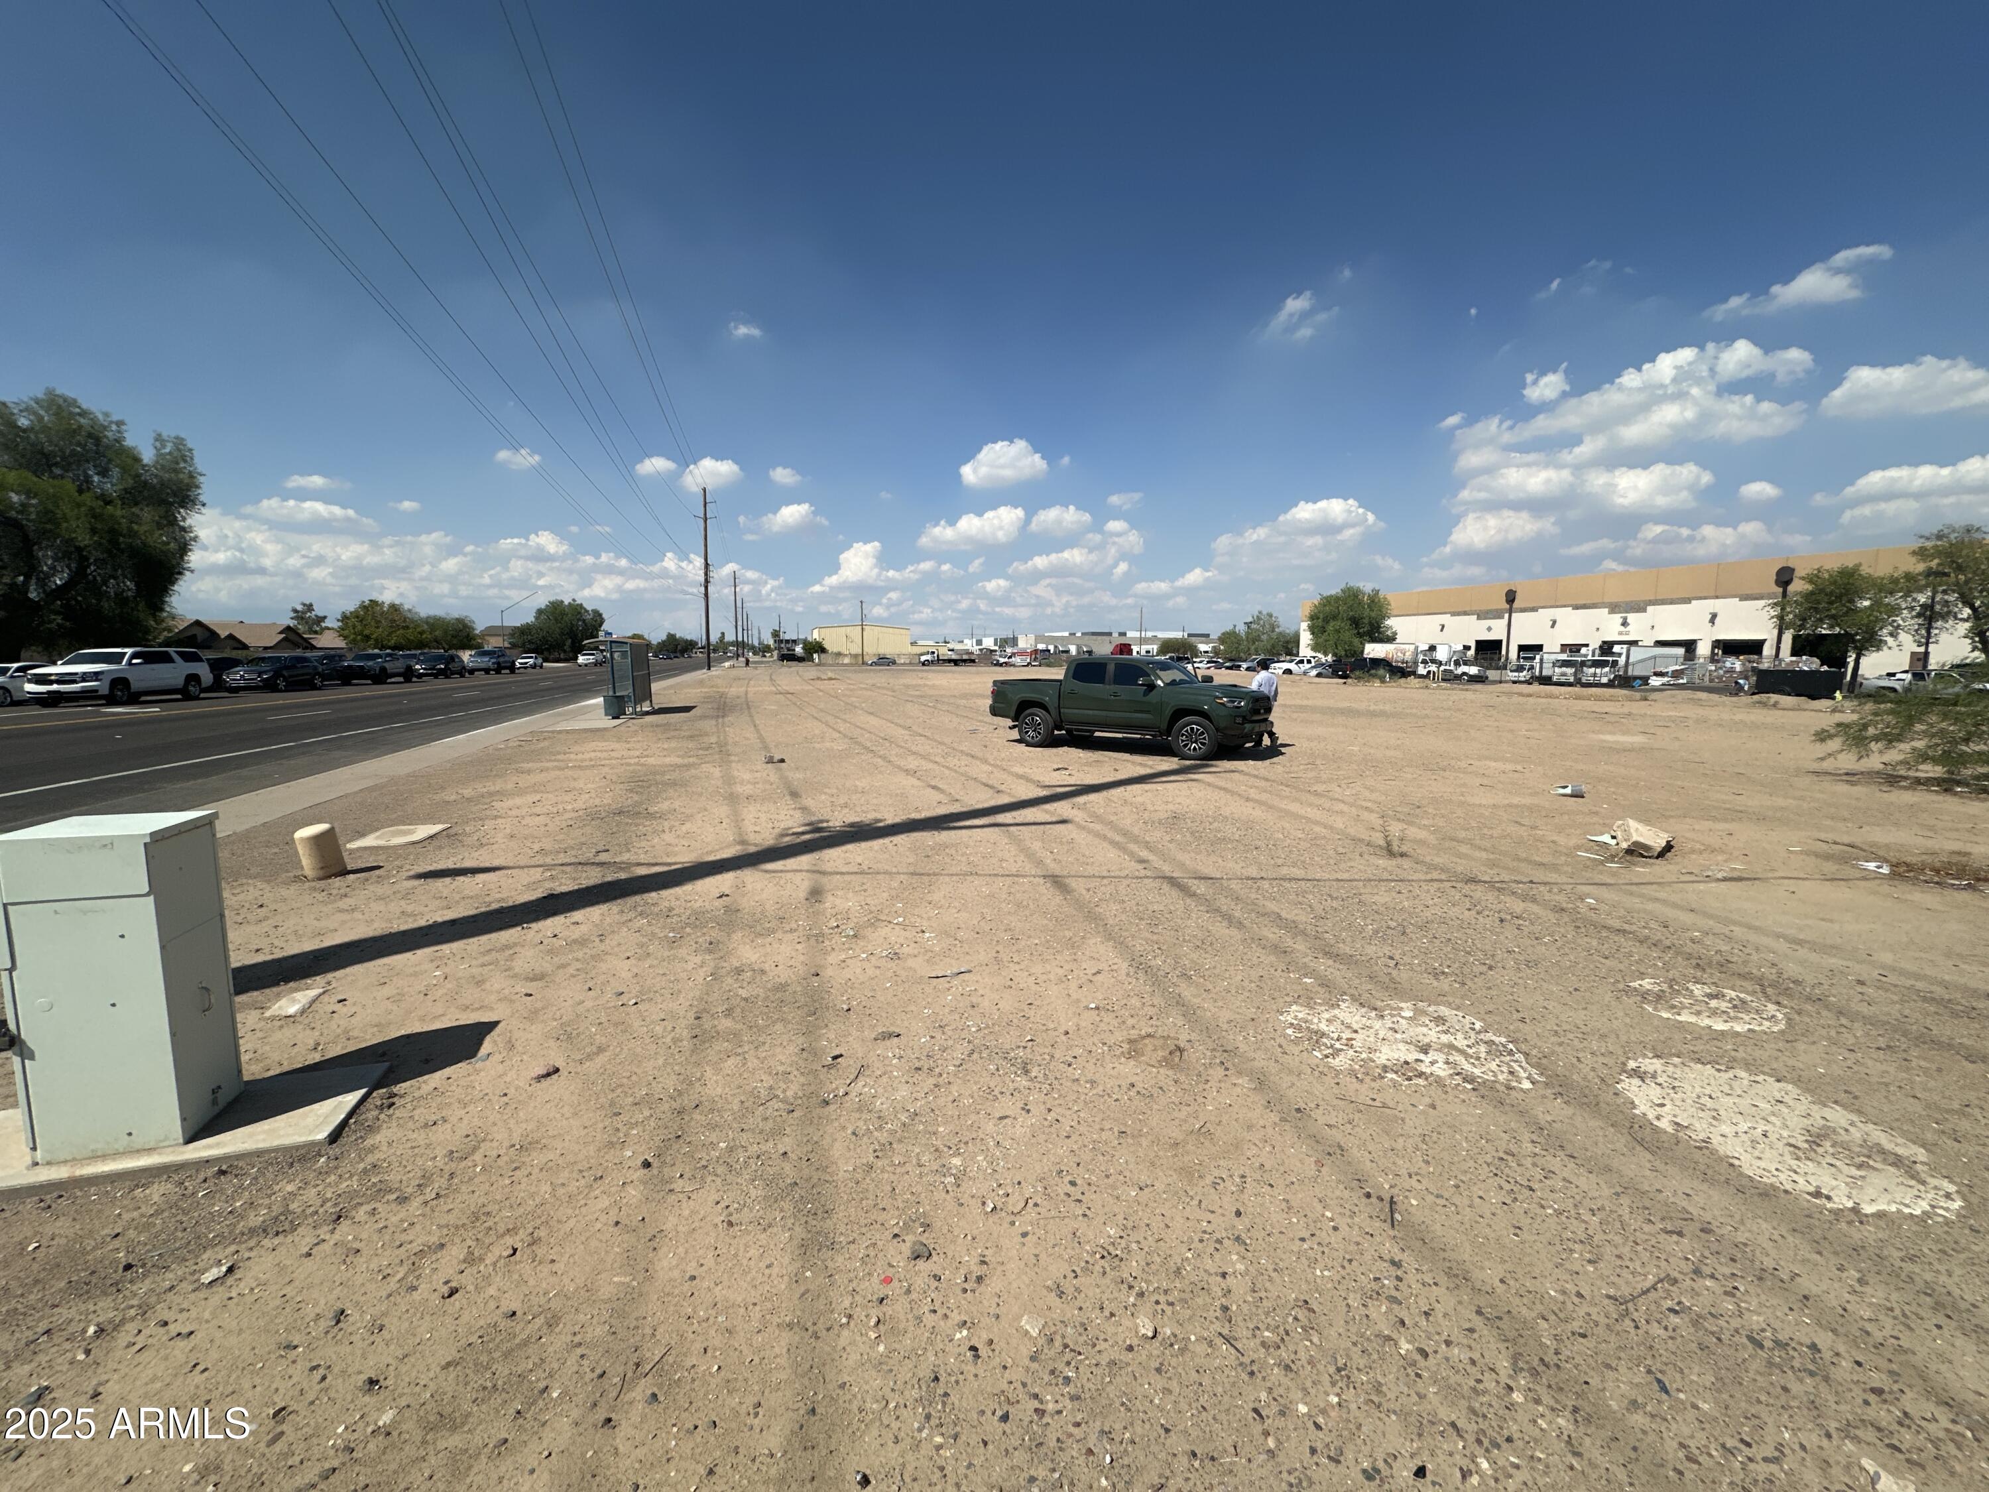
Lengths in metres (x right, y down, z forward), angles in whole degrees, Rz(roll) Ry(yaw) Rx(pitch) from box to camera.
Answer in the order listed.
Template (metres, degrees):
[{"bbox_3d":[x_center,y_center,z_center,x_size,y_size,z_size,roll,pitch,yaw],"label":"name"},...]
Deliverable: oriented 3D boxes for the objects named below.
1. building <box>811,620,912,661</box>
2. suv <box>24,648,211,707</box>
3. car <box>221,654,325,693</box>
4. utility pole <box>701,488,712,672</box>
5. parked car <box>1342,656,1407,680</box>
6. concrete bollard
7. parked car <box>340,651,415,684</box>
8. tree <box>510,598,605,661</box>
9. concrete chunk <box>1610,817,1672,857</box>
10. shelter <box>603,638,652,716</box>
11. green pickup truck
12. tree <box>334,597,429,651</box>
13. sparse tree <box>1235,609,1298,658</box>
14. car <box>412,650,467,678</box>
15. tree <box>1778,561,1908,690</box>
[{"bbox_3d":[-28.142,-20.994,167.514,18.000,7.200,22.000,-2,7,-16],"label":"building"},{"bbox_3d":[-30.215,-2.437,28.102,2.050,1.890,5.690,-1,7,-14],"label":"suv"},{"bbox_3d":[-35.331,-3.580,39.600,1.910,1.670,4.720,-2,7,-15],"label":"car"},{"bbox_3d":[-28.321,-16.224,78.983,0.450,17.730,0.450,-2,7,-15],"label":"utility pole"},{"bbox_3d":[32.789,-6.653,70.000,5.600,1.880,2.000,-1,7,-14],"label":"parked car"},{"bbox_3d":[-5.410,0.850,6.465,0.260,0.387,0.260,-8,11,-14],"label":"concrete bollard"},{"bbox_3d":[-38.208,-4.888,50.000,1.920,1.820,5.450,-2,7,-15],"label":"parked car"},{"bbox_3d":[-70.578,-18.676,130.580,13.600,10.423,13.600,-3,7,-28],"label":"tree"},{"bbox_3d":[6.002,0.833,7.456,0.470,0.270,0.310,4,7,30],"label":"concrete chunk"},{"bbox_3d":[-11.717,-2.185,25.078,1.350,2.208,3.300,-2,7,-16],"label":"shelter"},{"bbox_3d":[2.489,-0.854,15.279,5.390,1.790,1.920,5,8,36],"label":"green pickup truck"},{"bbox_3d":[-54.736,-9.897,72.364,6.600,6.532,6.600,-5,8,-37],"label":"tree"},{"bbox_3d":[43.286,-17.159,127.489,9.800,8.910,9.000,2,7,19],"label":"sparse tree"},{"bbox_3d":[-38.379,-5.542,55.500,1.840,1.650,4.600,-2,7,-16],"label":"car"},{"bbox_3d":[50.500,-6.855,47.562,5.700,7.641,5.900,-6,9,-43],"label":"tree"}]

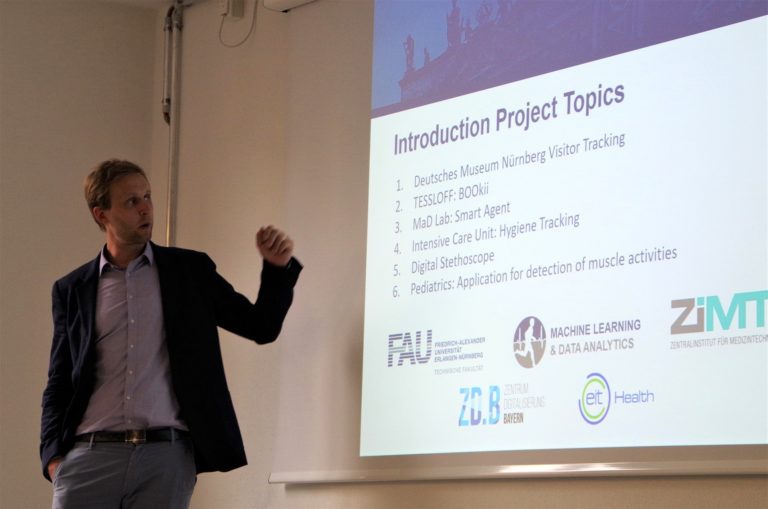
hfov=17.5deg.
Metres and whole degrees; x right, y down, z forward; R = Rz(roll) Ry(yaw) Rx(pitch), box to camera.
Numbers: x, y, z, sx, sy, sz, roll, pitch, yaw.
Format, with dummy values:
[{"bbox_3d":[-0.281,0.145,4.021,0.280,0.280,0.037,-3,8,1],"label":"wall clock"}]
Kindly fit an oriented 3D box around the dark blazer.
[{"bbox_3d":[-0.609,0.305,7.100,0.740,0.680,0.370,2,-6,-4],"label":"dark blazer"}]

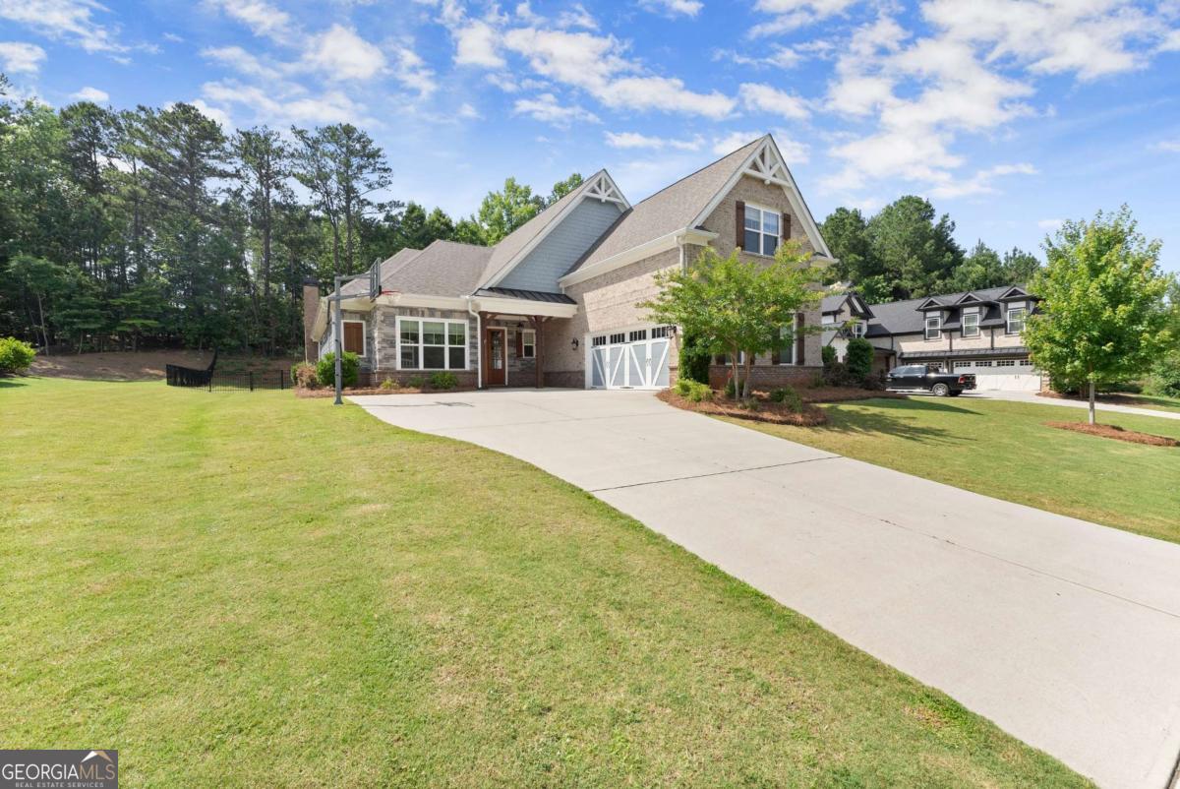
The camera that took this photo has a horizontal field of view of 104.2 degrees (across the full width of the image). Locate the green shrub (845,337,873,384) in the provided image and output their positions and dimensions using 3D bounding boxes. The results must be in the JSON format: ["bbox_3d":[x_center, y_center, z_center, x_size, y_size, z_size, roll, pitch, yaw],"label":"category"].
[{"bbox_3d":[12.299,-1.484,21.000,1.250,2.250,1.250,-2,3,-31],"label":"green shrub"}]

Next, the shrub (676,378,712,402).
[{"bbox_3d":[2.779,-0.119,12.300,1.000,0.650,0.900,-2,3,-31],"label":"shrub"}]

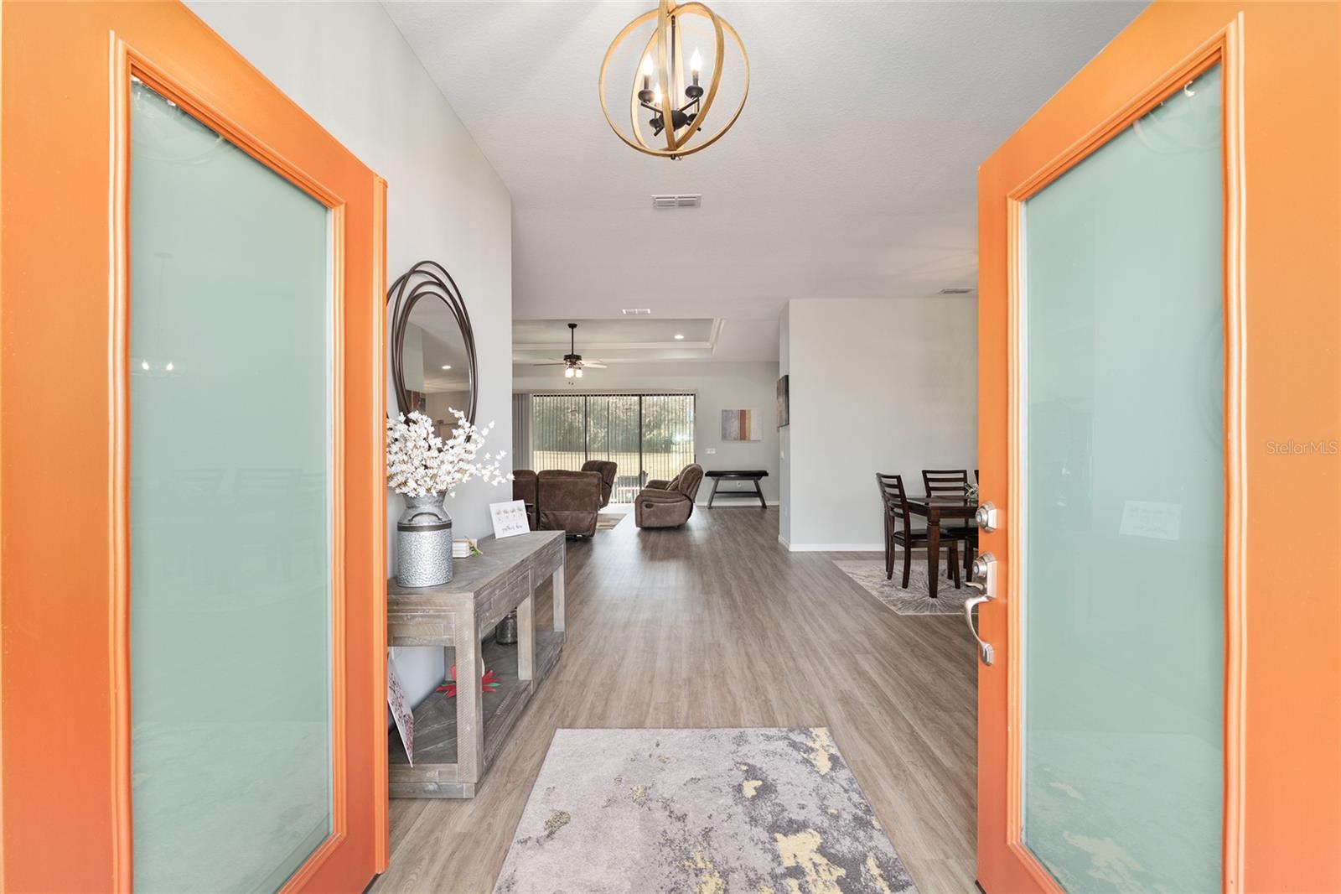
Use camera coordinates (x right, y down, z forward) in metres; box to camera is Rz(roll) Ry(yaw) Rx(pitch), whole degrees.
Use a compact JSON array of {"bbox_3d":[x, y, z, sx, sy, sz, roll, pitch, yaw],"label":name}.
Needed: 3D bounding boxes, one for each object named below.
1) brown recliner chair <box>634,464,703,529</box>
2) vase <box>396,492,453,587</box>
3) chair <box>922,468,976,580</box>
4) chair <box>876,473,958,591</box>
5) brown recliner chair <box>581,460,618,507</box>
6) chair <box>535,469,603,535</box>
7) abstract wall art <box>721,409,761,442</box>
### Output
[{"bbox_3d":[-0.005,0.762,8.980,1.040,1.000,0.950,0,0,3],"label":"brown recliner chair"},{"bbox_3d":[-0.968,0.349,2.200,0.220,0.350,0.220,0,0,-1],"label":"vase"},{"bbox_3d":[2.870,0.754,5.575,0.470,1.000,0.580,0,0,1],"label":"chair"},{"bbox_3d":[2.300,0.757,5.160,0.590,1.000,0.470,0,0,1],"label":"chair"},{"bbox_3d":[-1.600,0.774,10.500,0.980,0.980,0.920,0,0,-37],"label":"brown recliner chair"},{"bbox_3d":[-1.400,0.785,7.930,0.920,0.970,0.980,0,0,-5],"label":"chair"},{"bbox_3d":[1.488,-0.450,11.700,0.840,0.660,0.040,0,0,1],"label":"abstract wall art"}]

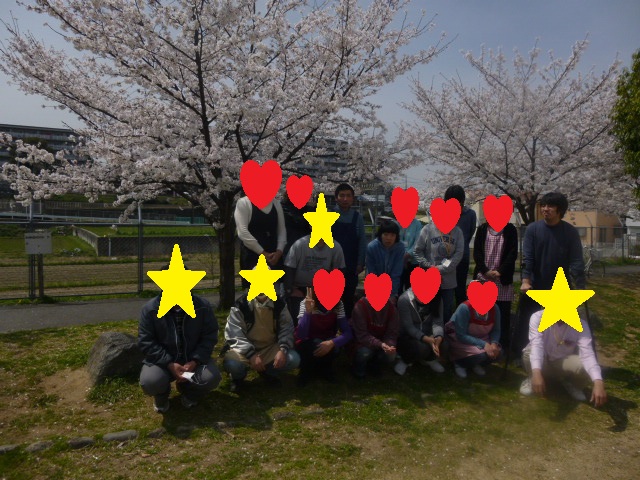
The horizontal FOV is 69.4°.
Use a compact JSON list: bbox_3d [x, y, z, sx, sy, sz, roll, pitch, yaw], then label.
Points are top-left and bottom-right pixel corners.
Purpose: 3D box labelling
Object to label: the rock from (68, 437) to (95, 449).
[{"bbox_3d":[-1.373,1.165,2.660,0.135,0.060,0.095,0,0,-19],"label":"rock"}]

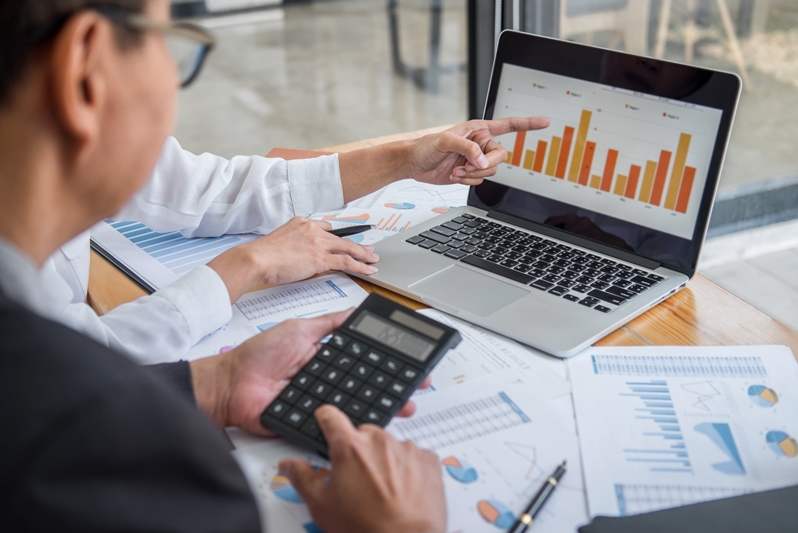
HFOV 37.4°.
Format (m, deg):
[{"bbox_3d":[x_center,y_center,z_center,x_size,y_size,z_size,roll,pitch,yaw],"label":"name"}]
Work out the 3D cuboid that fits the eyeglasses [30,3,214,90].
[{"bbox_3d":[-0.203,-0.137,0.689,0.142,0.046,0.137,14,7,31],"label":"eyeglasses"}]

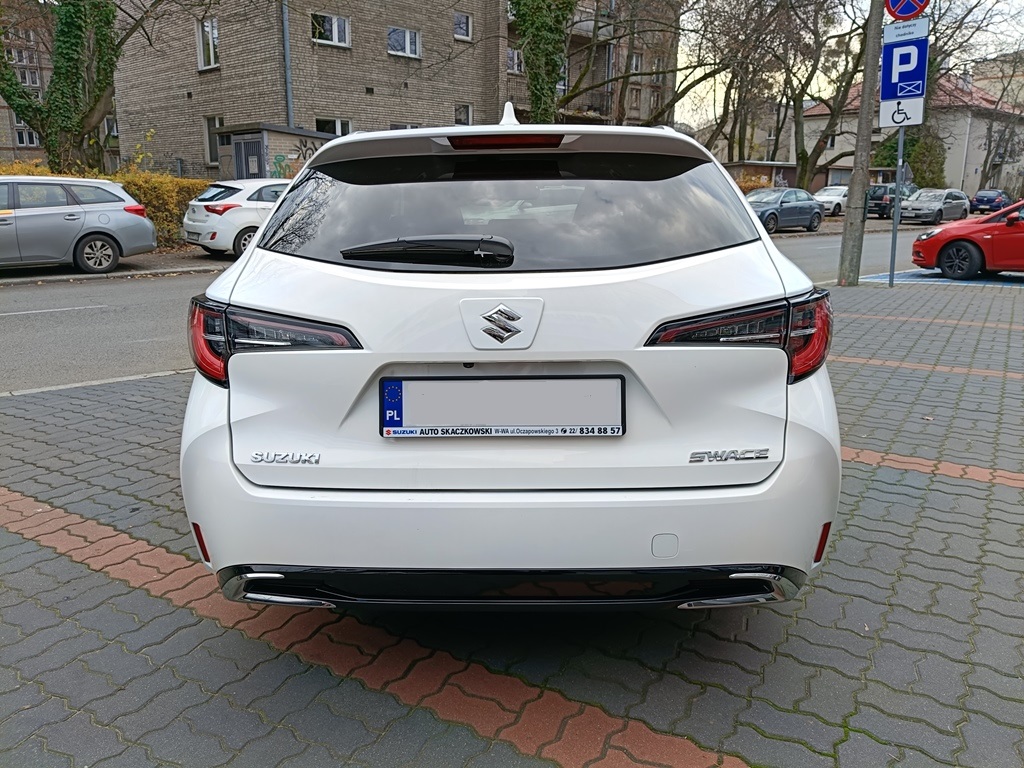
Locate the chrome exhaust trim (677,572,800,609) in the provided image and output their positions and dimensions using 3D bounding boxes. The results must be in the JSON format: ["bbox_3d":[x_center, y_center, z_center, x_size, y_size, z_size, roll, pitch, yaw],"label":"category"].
[{"bbox_3d":[0.499,0.441,1.672,0.290,0.078,0.090,0,13,2],"label":"chrome exhaust trim"}]

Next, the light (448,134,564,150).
[{"bbox_3d":[-0.014,-0.580,1.848,0.280,0.038,0.045,0,13,2],"label":"light"}]

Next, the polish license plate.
[{"bbox_3d":[-0.021,0.051,1.667,0.530,0.137,0.020,0,13,2],"label":"polish license plate"}]

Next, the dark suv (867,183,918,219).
[{"bbox_3d":[19.383,-9.278,39.099,4.500,1.650,1.810,-10,17,-38],"label":"dark suv"}]

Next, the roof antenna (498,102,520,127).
[{"bbox_3d":[-0.008,-0.744,2.130,0.060,0.070,0.150,1,14,1],"label":"roof antenna"}]

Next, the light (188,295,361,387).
[{"bbox_3d":[-0.564,-0.096,1.790,0.500,0.190,0.300,0,13,2],"label":"light"}]

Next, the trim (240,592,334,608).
[{"bbox_3d":[-0.525,0.508,1.805,0.215,0.035,0.060,1,14,1],"label":"trim"}]

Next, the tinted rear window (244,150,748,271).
[{"bbox_3d":[-0.014,-0.400,1.815,1.180,0.380,0.110,1,-24,1],"label":"tinted rear window"}]

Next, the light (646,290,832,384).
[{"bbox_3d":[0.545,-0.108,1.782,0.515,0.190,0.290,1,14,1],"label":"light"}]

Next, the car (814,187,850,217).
[{"bbox_3d":[17.434,-9.784,41.139,4.400,1.460,1.800,-11,17,-39],"label":"car"}]

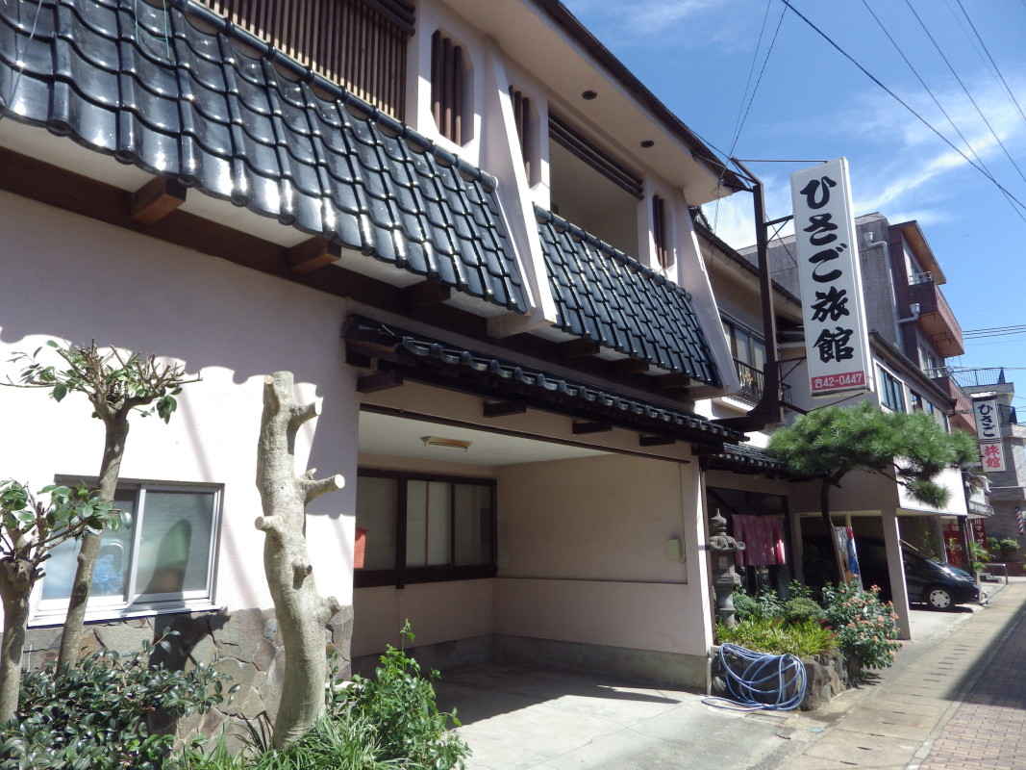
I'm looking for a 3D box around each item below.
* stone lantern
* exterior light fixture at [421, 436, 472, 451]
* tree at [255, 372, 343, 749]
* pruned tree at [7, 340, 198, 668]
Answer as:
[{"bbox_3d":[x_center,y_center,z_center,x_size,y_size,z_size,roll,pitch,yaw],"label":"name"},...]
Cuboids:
[{"bbox_3d":[2.770,2.449,8.588,0.573,1.621,0.613,-12,-17,39],"label":"stone lantern"},{"bbox_3d":[-0.717,0.660,7.176,0.148,0.099,0.657,-12,-17,39],"label":"exterior light fixture"},{"bbox_3d":[-1.031,0.788,3.199,0.346,1.770,0.415,-12,-17,39],"label":"tree"},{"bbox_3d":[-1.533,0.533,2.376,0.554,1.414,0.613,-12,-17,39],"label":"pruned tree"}]

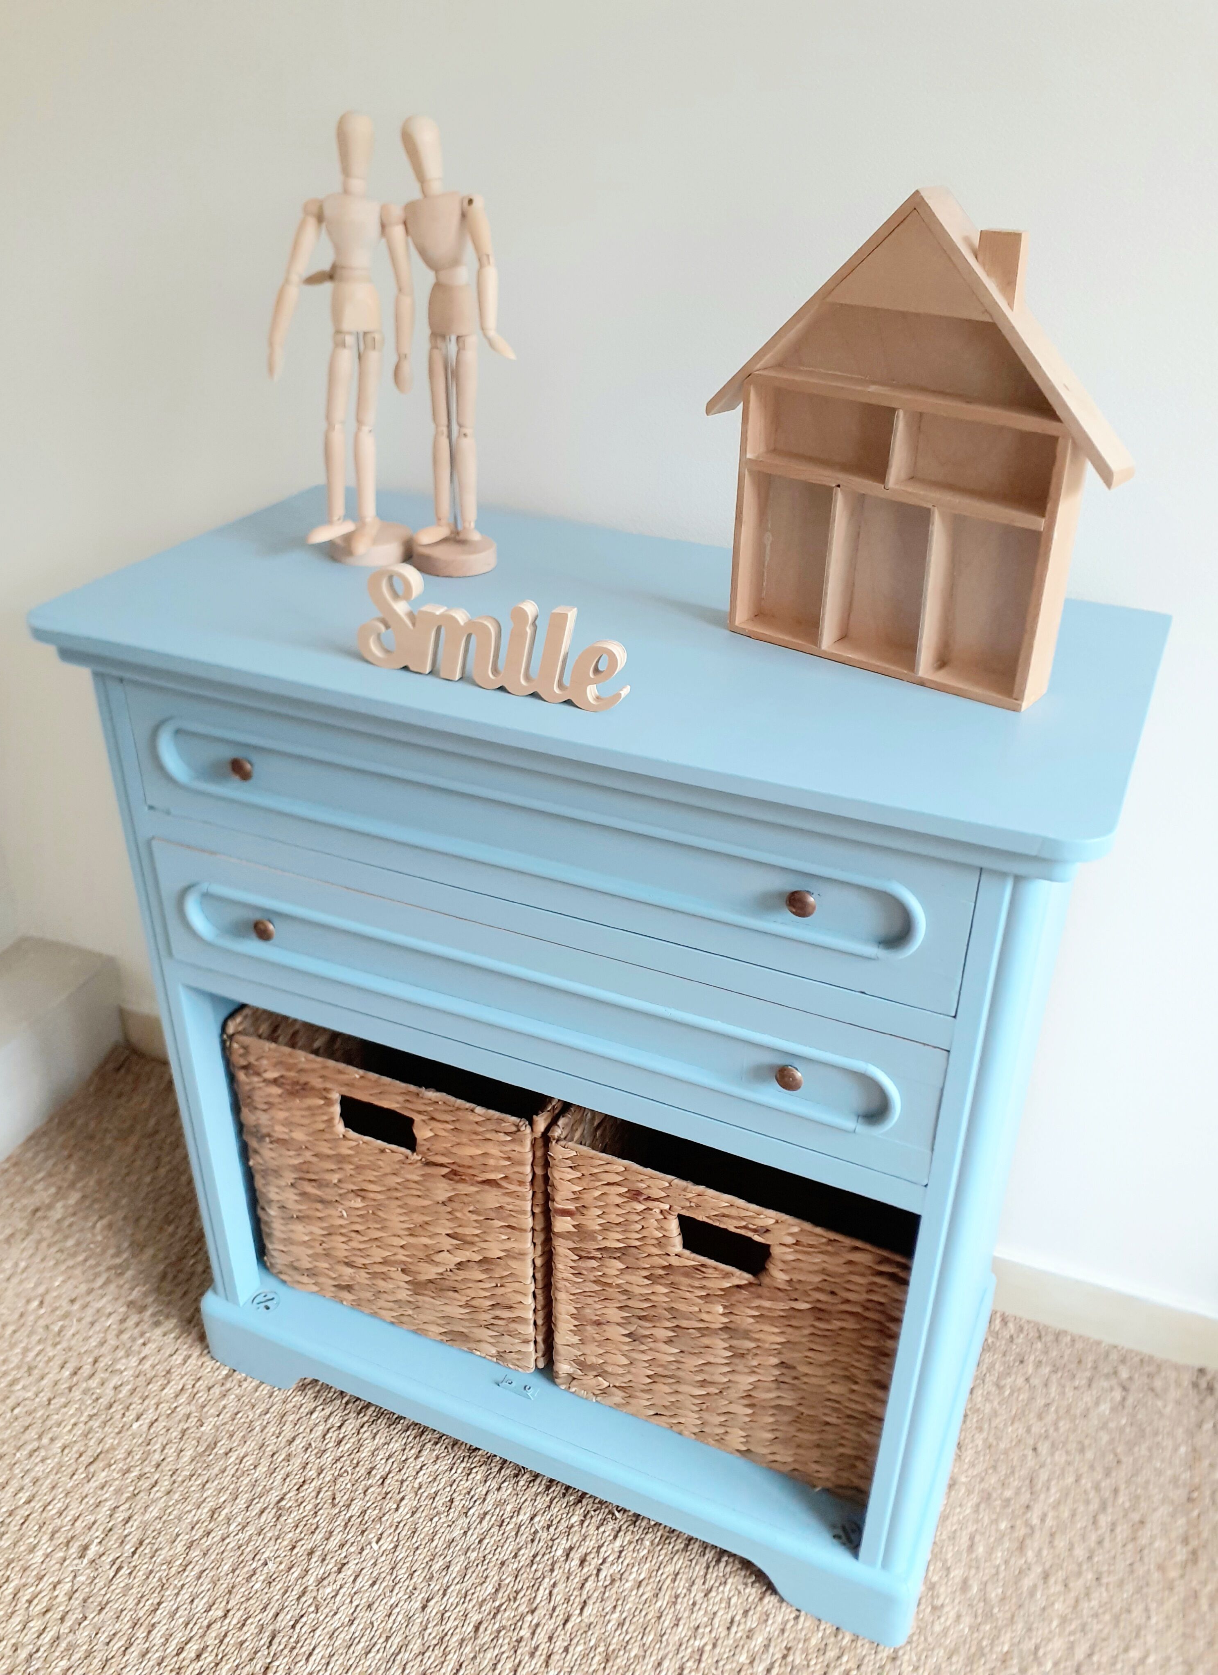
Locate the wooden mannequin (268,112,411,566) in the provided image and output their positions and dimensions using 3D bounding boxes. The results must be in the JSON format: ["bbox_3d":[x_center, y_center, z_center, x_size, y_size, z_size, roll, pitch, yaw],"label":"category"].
[{"bbox_3d":[-0.209,-0.377,1.014,0.135,0.328,0.115,9,31,14],"label":"wooden mannequin"}]

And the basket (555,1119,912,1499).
[{"bbox_3d":[0.157,0.360,1.241,0.319,0.319,0.298,13,32,21],"label":"basket"}]

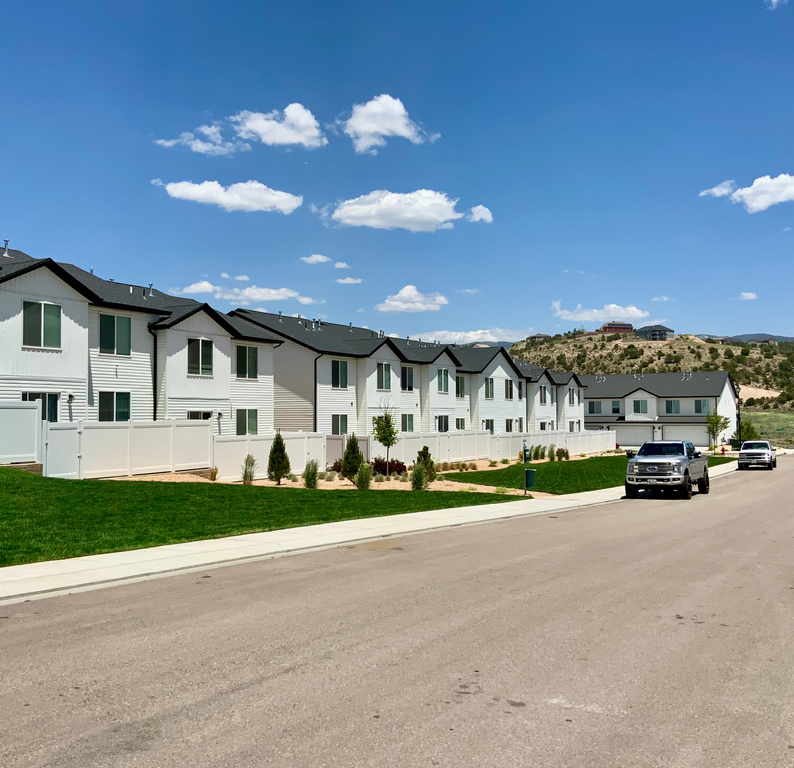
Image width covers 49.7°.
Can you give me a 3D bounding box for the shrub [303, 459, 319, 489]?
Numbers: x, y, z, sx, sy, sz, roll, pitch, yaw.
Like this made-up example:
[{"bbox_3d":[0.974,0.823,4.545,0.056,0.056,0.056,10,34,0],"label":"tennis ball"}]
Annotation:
[{"bbox_3d":[-3.019,3.187,30.453,0.540,1.040,0.540,0,-2,0],"label":"shrub"}]

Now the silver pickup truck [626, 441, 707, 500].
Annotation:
[{"bbox_3d":[10.726,3.248,33.352,2.100,2.090,6.300,-2,-4,28],"label":"silver pickup truck"}]

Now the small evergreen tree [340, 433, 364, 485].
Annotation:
[{"bbox_3d":[-1.650,2.813,31.712,0.850,1.980,0.850,0,-2,0],"label":"small evergreen tree"}]

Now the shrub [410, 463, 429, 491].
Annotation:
[{"bbox_3d":[0.770,3.328,30.880,0.550,0.970,0.550,0,-2,0],"label":"shrub"}]

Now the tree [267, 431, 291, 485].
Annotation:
[{"bbox_3d":[-4.391,2.743,32.042,0.860,2.050,0.860,0,-2,0],"label":"tree"}]

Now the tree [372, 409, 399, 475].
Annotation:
[{"bbox_3d":[-0.484,2.557,38.604,1.200,3.200,1.200,0,-2,0],"label":"tree"}]

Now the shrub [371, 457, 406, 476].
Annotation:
[{"bbox_3d":[-0.325,3.790,39.459,1.550,0.880,1.200,0,-2,0],"label":"shrub"}]

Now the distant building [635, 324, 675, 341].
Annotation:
[{"bbox_3d":[156.261,-31.034,520.000,19.500,9.700,15.000,-2,-3,33],"label":"distant building"}]

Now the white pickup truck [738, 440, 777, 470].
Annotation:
[{"bbox_3d":[24.263,4.731,57.452,1.970,1.830,5.450,-2,-4,28],"label":"white pickup truck"}]

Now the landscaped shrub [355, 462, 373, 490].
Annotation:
[{"bbox_3d":[-1.157,3.253,30.457,0.660,0.980,0.640,0,-2,0],"label":"landscaped shrub"}]

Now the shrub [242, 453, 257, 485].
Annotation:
[{"bbox_3d":[-5.509,3.201,32.041,0.560,1.100,0.560,0,-2,0],"label":"shrub"}]

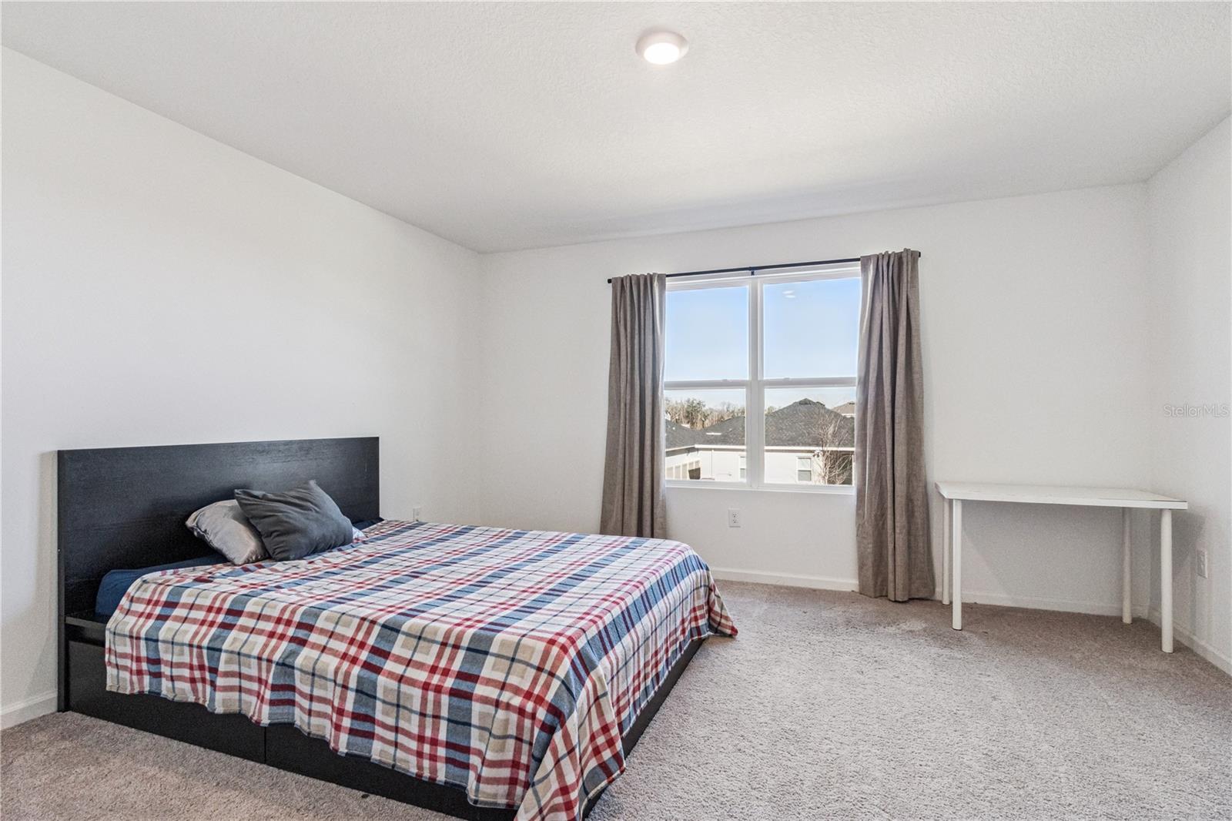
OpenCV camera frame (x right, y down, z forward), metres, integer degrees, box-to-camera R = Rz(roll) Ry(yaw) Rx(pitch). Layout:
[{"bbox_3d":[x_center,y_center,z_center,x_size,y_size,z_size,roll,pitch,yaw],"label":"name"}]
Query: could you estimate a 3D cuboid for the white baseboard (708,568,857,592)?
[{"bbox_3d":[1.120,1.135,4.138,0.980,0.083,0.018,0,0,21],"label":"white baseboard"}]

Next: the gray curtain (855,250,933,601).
[{"bbox_3d":[1.731,0.093,3.833,0.440,2.140,0.140,0,0,21],"label":"gray curtain"}]

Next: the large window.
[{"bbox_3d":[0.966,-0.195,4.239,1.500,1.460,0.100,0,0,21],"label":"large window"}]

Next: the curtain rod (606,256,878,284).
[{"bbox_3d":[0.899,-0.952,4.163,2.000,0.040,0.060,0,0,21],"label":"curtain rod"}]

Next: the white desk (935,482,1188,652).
[{"bbox_3d":[2.313,0.799,3.333,1.000,0.735,0.600,0,0,21],"label":"white desk"}]

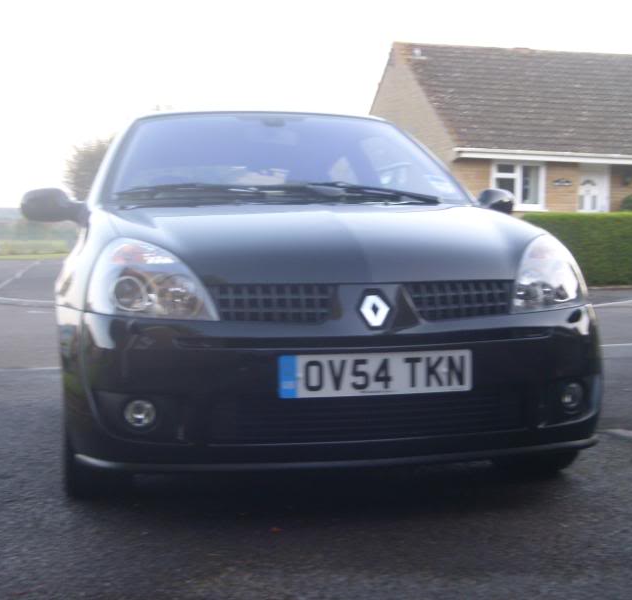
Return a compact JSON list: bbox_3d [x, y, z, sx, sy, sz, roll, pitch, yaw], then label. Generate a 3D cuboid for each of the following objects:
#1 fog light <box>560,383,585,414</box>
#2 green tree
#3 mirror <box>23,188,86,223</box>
[{"bbox_3d":[0.725,0.273,2.634,0.086,0.086,0.050,-1,4,-12],"label":"fog light"},{"bbox_3d":[-8.800,-4.450,40.000,4.200,5.100,4.200,-1,5,-11],"label":"green tree"},{"bbox_3d":[-1.015,-0.373,3.576,0.250,0.138,0.130,-1,4,-12],"label":"mirror"}]

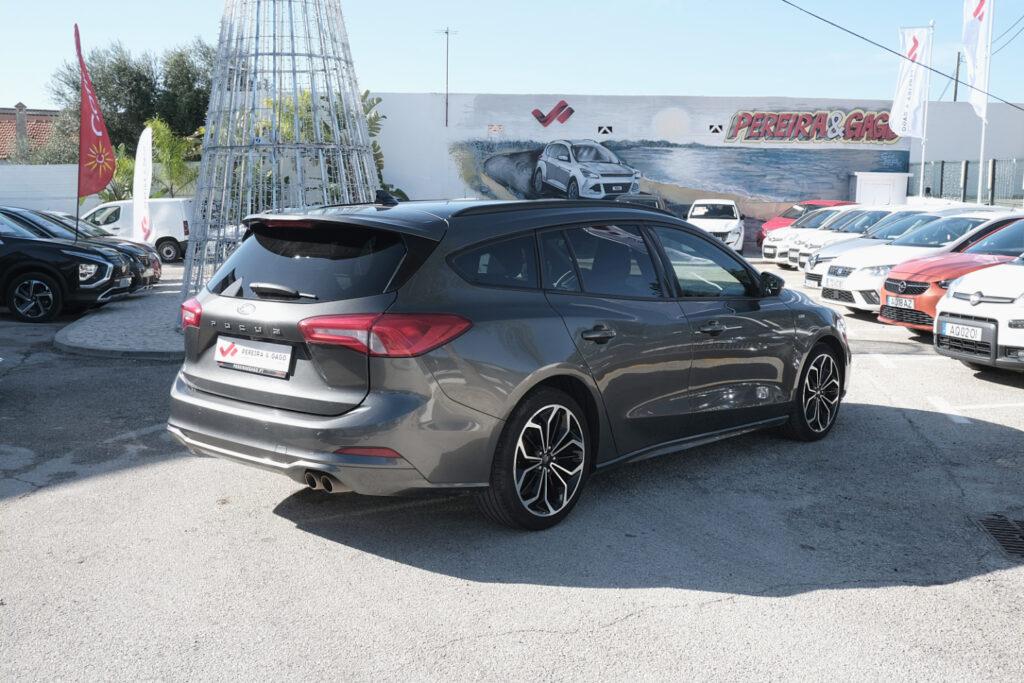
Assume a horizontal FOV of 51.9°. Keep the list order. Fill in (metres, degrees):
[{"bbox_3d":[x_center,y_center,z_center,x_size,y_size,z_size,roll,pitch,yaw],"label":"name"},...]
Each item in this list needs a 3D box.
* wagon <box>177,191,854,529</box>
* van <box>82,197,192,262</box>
[{"bbox_3d":[0.364,-0.067,6.134,1.880,1.490,4.680,7,9,41],"label":"wagon"},{"bbox_3d":[-11.144,-3.228,30.144,4.450,1.820,1.880,0,7,-5],"label":"van"}]

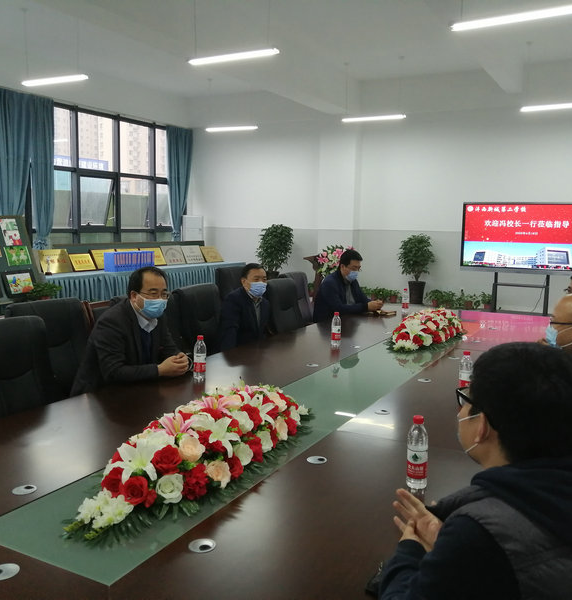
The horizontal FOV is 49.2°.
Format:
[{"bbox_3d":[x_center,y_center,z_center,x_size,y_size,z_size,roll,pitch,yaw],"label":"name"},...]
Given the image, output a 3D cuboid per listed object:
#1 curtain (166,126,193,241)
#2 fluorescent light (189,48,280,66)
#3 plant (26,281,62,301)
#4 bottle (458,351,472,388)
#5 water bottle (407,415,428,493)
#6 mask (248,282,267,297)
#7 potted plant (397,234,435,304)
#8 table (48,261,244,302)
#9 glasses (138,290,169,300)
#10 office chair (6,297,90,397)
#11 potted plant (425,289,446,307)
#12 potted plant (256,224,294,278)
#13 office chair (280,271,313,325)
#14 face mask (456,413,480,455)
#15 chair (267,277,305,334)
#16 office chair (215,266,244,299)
[{"bbox_3d":[-2.524,-2.731,14.889,0.200,2.750,0.950,4,8,28],"label":"curtain"},{"bbox_3d":[-0.588,-2.785,7.138,1.220,0.070,0.110,4,8,28],"label":"fluorescent light"},{"bbox_3d":[-3.122,-0.097,8.100,0.440,0.360,0.440,5,8,28],"label":"plant"},{"bbox_3d":[0.870,0.365,3.022,0.064,0.232,0.064,4,8,28],"label":"bottle"},{"bbox_3d":[0.417,0.477,1.966,0.064,0.232,0.064,4,8,28],"label":"water bottle"},{"bbox_3d":[-0.198,-0.074,4.420,0.140,0.110,0.080,-4,16,-36],"label":"mask"},{"bbox_3d":[2.495,-0.537,12.118,0.720,1.425,0.720,5,8,28],"label":"potted plant"},{"bbox_3d":[-2.562,-0.211,11.511,0.880,0.750,5.200,5,8,28],"label":"table"},{"bbox_3d":[-0.674,-0.024,3.093,0.142,0.045,0.142,6,9,37],"label":"glasses"},{"bbox_3d":[-1.275,0.571,3.732,0.660,1.100,0.620,4,8,28],"label":"office chair"},{"bbox_3d":[2.897,-0.015,12.129,0.420,0.400,0.420,5,8,28],"label":"potted plant"},{"bbox_3d":[-0.223,-0.779,13.156,0.820,1.573,0.820,1,7,0],"label":"potted plant"},{"bbox_3d":[0.258,0.321,5.886,0.680,1.100,0.620,5,8,28],"label":"office chair"},{"bbox_3d":[0.397,0.280,1.300,0.135,0.110,0.085,-4,-4,-38],"label":"face mask"},{"bbox_3d":[0.098,0.407,5.126,0.680,1.100,0.620,5,8,32],"label":"chair"},{"bbox_3d":[-0.449,0.167,7.271,0.700,1.080,0.640,5,8,28],"label":"office chair"}]

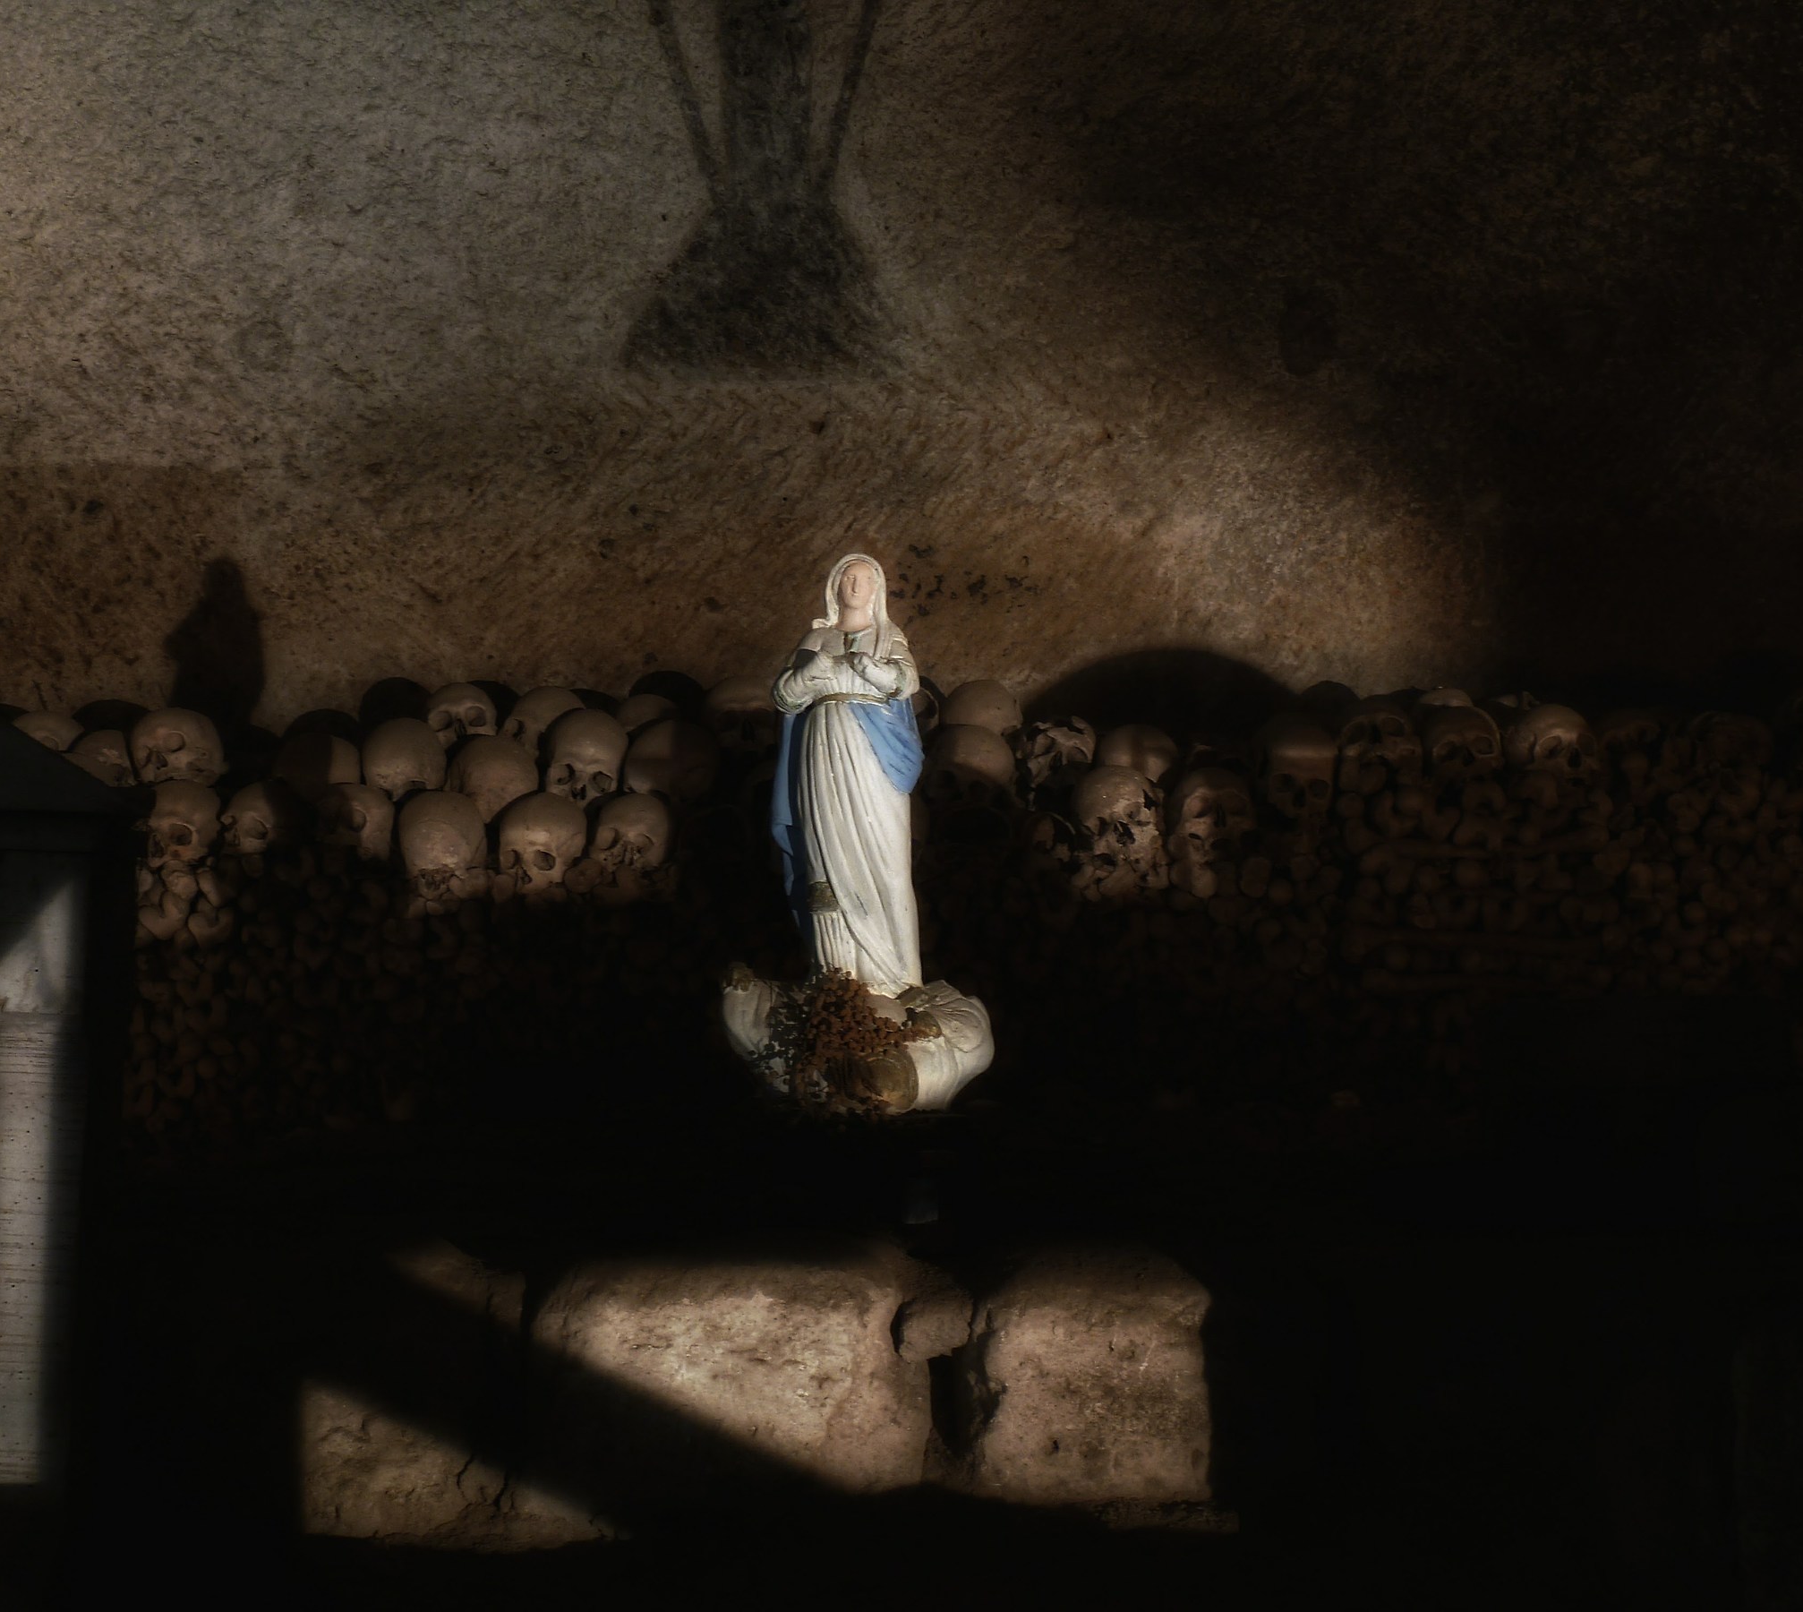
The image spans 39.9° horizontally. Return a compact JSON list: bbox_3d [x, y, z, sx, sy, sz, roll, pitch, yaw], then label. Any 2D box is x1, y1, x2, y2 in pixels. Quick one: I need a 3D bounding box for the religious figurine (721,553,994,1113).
[{"bbox_3d":[-0.048,0.026,2.700,0.290,0.610,0.220,-1,-6,5],"label":"religious figurine"}]

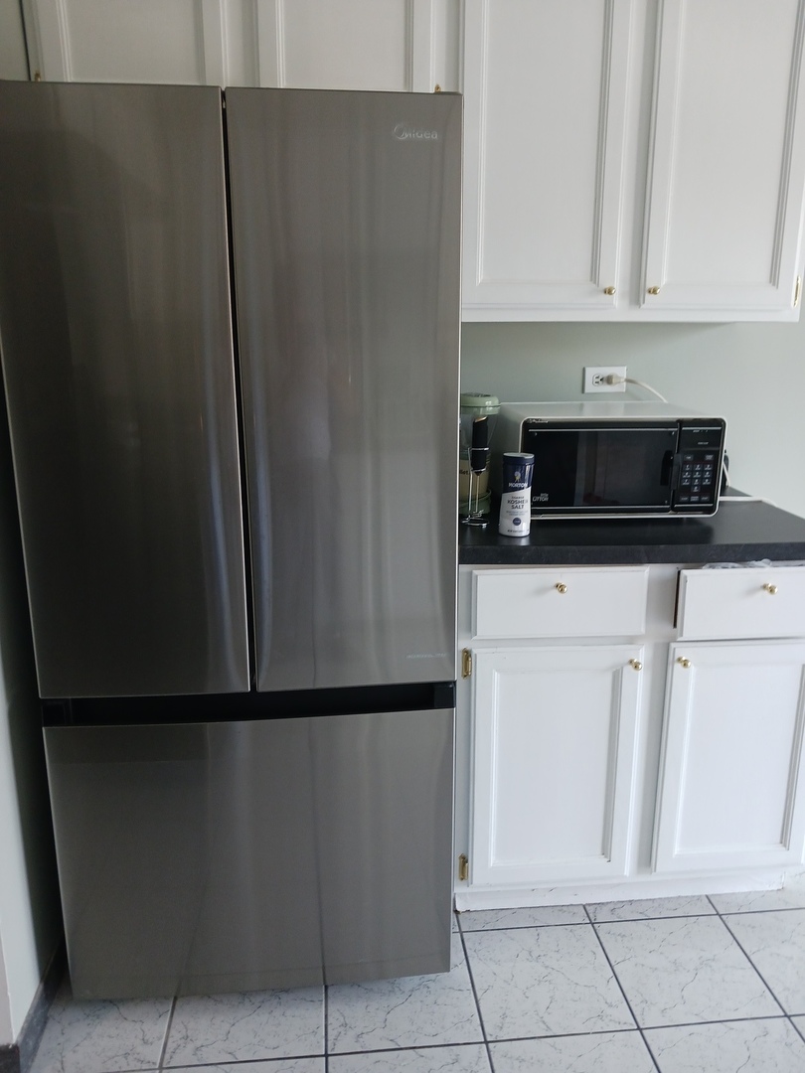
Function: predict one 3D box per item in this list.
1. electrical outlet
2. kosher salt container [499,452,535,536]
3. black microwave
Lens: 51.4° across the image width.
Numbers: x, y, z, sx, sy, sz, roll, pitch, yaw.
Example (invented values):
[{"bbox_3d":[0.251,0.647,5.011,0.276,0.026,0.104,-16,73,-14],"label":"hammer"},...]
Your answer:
[{"bbox_3d":[0.563,-0.432,2.311,0.115,0.071,0.012,-1,14,-5],"label":"electrical outlet"},{"bbox_3d":[0.253,-0.092,1.847,0.071,0.174,0.071,0,14,0],"label":"kosher salt container"},{"bbox_3d":[0.493,-0.199,2.130,0.481,0.247,0.395,-1,14,-4],"label":"black microwave"}]

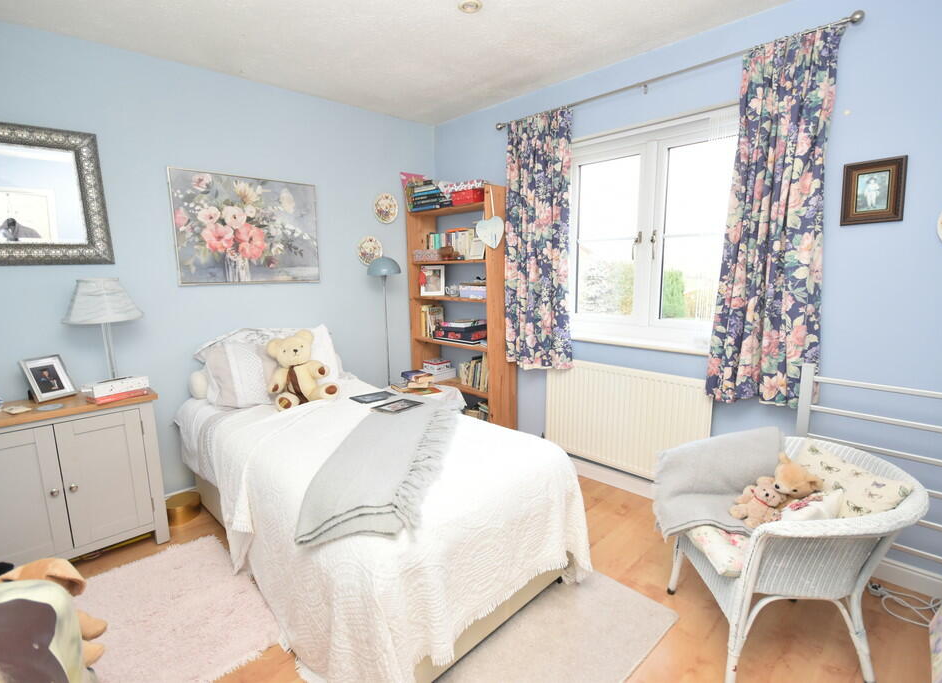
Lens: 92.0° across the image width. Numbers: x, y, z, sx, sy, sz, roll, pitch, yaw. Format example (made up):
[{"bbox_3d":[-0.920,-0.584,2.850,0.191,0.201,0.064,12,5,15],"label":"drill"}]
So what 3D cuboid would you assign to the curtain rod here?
[{"bbox_3d":[0.806,-1.291,2.315,0.075,0.055,1.825,-10,13,-43],"label":"curtain rod"}]

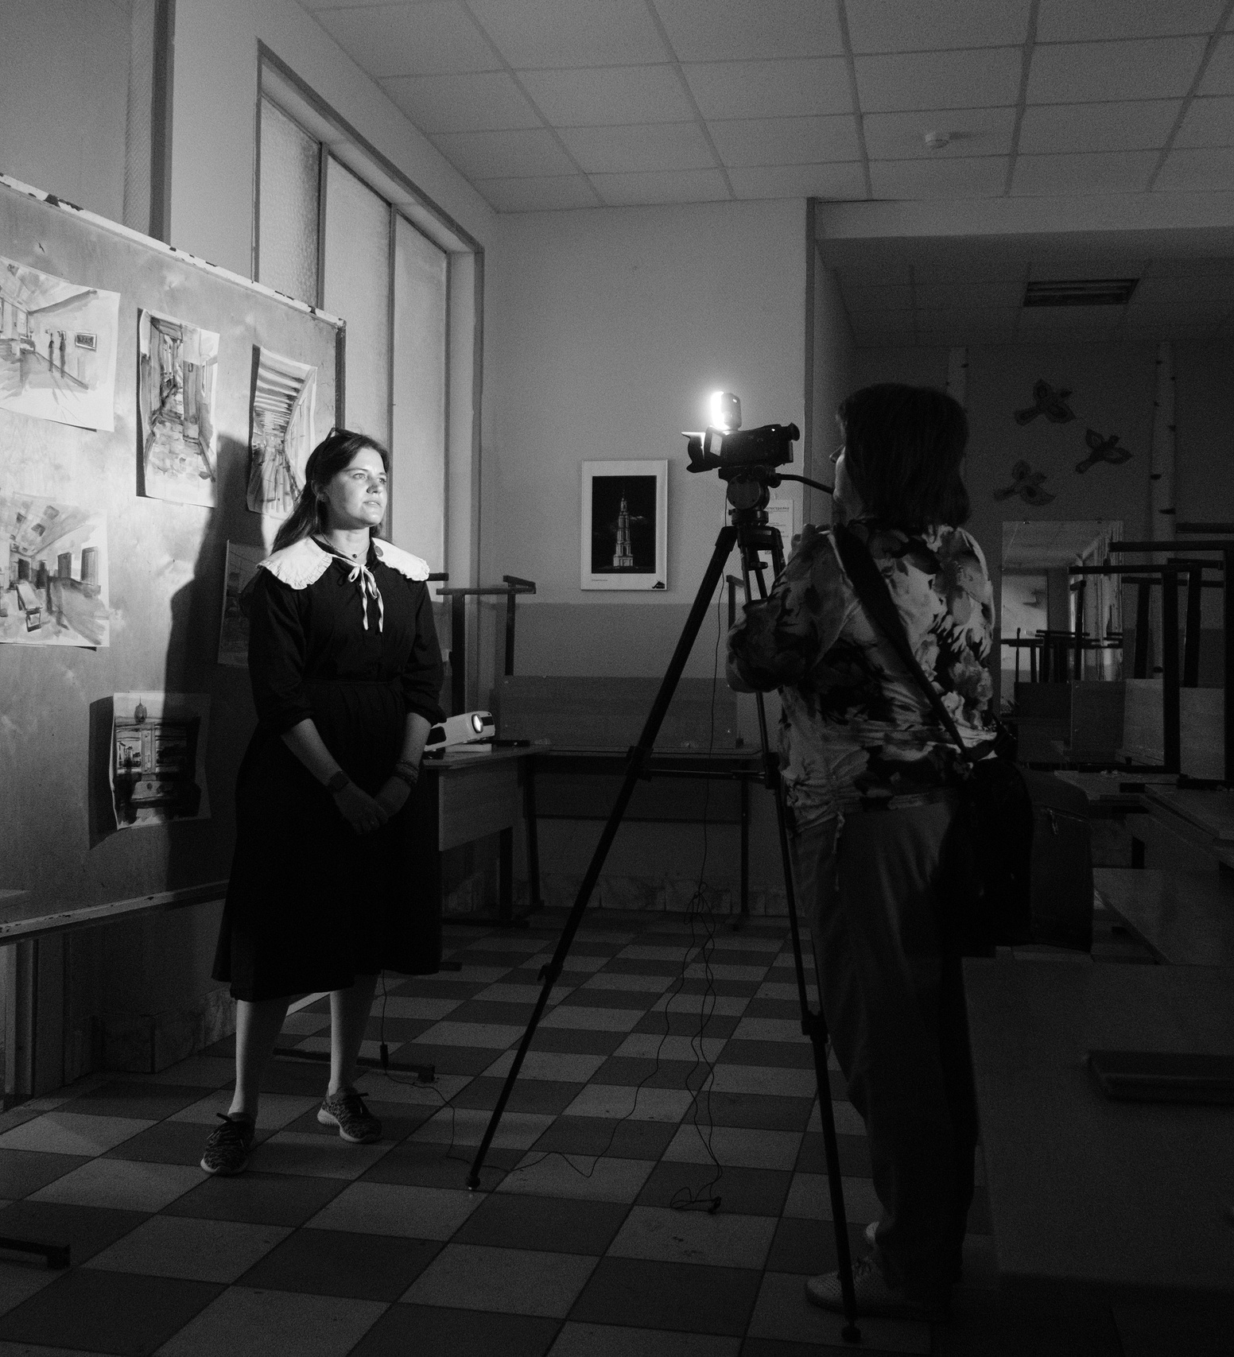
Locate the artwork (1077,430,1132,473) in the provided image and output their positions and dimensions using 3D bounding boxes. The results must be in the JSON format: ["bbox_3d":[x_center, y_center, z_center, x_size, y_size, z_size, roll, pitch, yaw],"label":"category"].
[{"bbox_3d":[3.097,-1.439,9.699,0.350,0.263,0.020,1,0,12],"label":"artwork"}]

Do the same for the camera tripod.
[{"bbox_3d":[0.126,0.340,3.087,0.870,1.475,0.990,1,0,19],"label":"camera tripod"}]

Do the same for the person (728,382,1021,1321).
[{"bbox_3d":[0.486,0.275,2.780,0.450,1.620,0.490,1,0,37],"label":"person"}]

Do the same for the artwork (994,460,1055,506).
[{"bbox_3d":[2.614,-1.255,9.800,0.385,0.295,0.020,1,0,12],"label":"artwork"}]

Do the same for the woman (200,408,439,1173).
[{"bbox_3d":[-0.669,0.244,3.460,0.500,1.630,0.410,1,0,-30],"label":"woman"}]

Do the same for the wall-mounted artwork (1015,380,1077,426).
[{"bbox_3d":[2.744,-1.760,9.775,0.374,0.295,0.020,1,0,12],"label":"wall-mounted artwork"}]

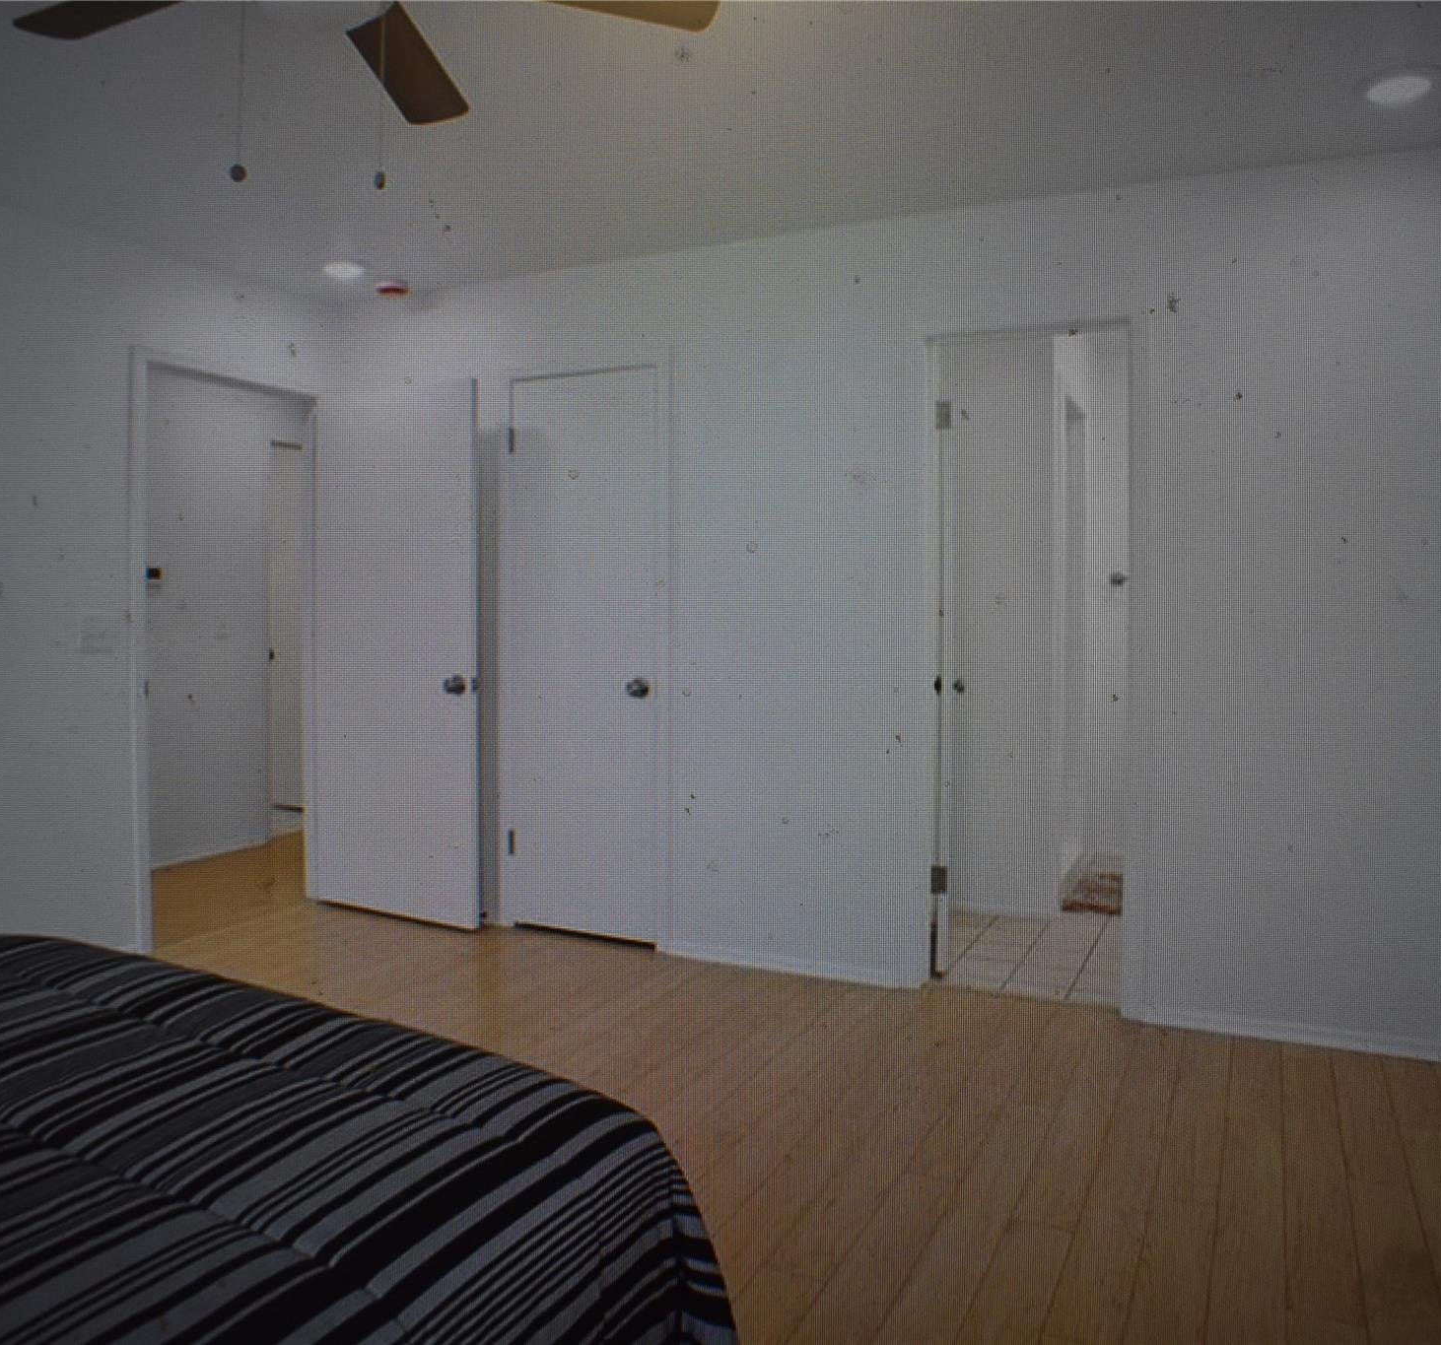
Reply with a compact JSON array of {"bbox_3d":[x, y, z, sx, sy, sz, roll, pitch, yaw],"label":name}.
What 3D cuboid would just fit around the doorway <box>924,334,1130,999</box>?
[{"bbox_3d":[0.949,-0.021,4.634,0.619,2.040,0.120,1,2,29],"label":"doorway"}]

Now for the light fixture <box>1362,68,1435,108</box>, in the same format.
[{"bbox_3d":[1.633,-1.403,3.638,0.180,0.020,0.180,1,2,29],"label":"light fixture"}]

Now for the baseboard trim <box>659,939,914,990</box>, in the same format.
[{"bbox_3d":[0.207,0.960,5.011,0.932,0.058,0.016,1,2,29],"label":"baseboard trim"}]

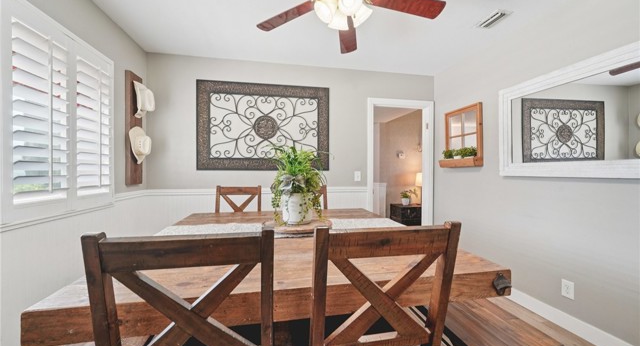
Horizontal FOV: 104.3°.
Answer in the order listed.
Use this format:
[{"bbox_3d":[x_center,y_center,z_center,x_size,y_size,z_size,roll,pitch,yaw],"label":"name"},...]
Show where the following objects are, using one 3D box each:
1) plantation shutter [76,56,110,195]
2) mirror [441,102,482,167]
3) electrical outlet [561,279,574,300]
[{"bbox_3d":[-1.712,-0.325,1.909,0.050,1.040,0.390,0,0,-11],"label":"plantation shutter"},{"bbox_3d":[1.579,-0.404,2.825,0.105,0.665,0.540,0,0,-11],"label":"mirror"},{"bbox_3d":[1.816,0.857,1.825,0.012,0.125,0.079,0,0,-11],"label":"electrical outlet"}]

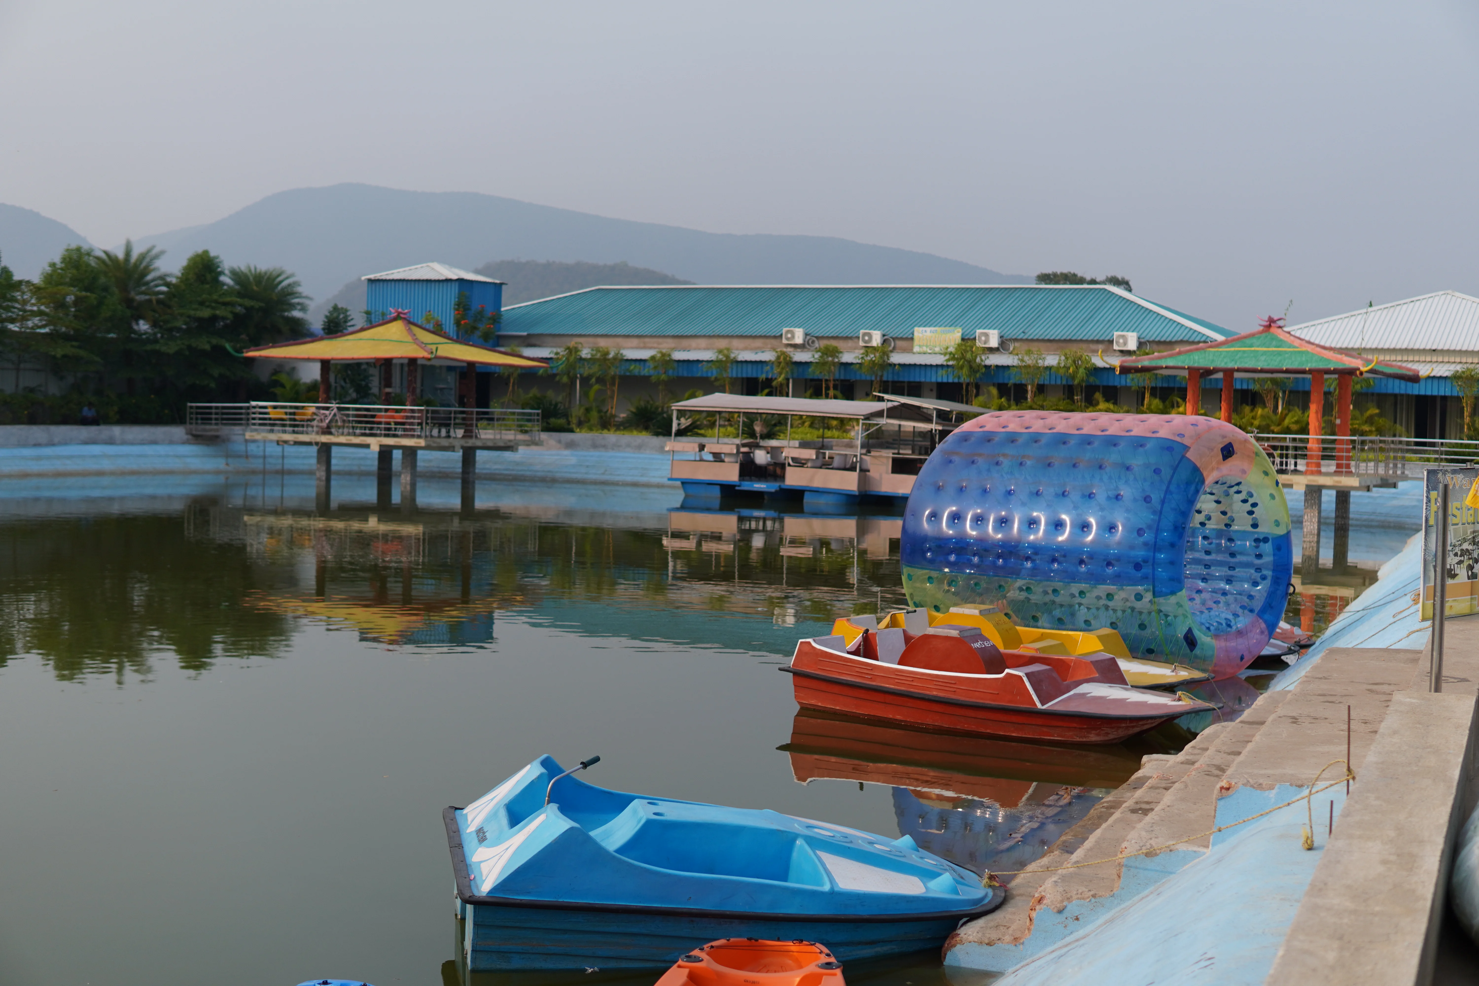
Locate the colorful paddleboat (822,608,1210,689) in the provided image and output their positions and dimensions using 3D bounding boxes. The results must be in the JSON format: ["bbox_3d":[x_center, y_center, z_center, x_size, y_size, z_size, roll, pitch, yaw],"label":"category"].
[{"bbox_3d":[2.598,1.382,16.329,3.337,0.834,1.621,3,3,34],"label":"colorful paddleboat"}]

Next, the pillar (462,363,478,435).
[{"bbox_3d":[-8.188,-2.844,56.340,0.341,2.271,0.341,3,3,26],"label":"pillar"}]

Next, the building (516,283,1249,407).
[{"bbox_3d":[3.416,-4.928,71.290,31.725,5.946,13.630,3,3,26],"label":"building"}]

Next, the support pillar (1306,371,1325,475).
[{"bbox_3d":[13.249,-1.599,42.488,0.341,2.378,0.341,3,3,26],"label":"support pillar"}]

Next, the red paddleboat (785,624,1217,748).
[{"bbox_3d":[2.200,1.442,14.664,3.337,0.834,1.621,3,3,34],"label":"red paddleboat"}]

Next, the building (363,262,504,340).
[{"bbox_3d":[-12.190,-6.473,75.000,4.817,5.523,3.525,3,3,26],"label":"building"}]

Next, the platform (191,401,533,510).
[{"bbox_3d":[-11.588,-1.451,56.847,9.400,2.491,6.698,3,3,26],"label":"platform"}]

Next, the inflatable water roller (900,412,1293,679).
[{"bbox_3d":[3.512,0.474,18.245,3.149,2.491,2.491,4,3,41],"label":"inflatable water roller"}]

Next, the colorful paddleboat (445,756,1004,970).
[{"bbox_3d":[-0.078,1.654,8.680,2.538,0.787,1.668,2,2,-3],"label":"colorful paddleboat"}]

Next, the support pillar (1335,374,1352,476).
[{"bbox_3d":[14.580,-1.665,44.601,0.341,2.468,0.341,3,3,26],"label":"support pillar"}]

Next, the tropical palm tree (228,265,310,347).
[{"bbox_3d":[-17.587,-5.475,68.706,3.525,6.002,3.525,2,2,0],"label":"tropical palm tree"}]

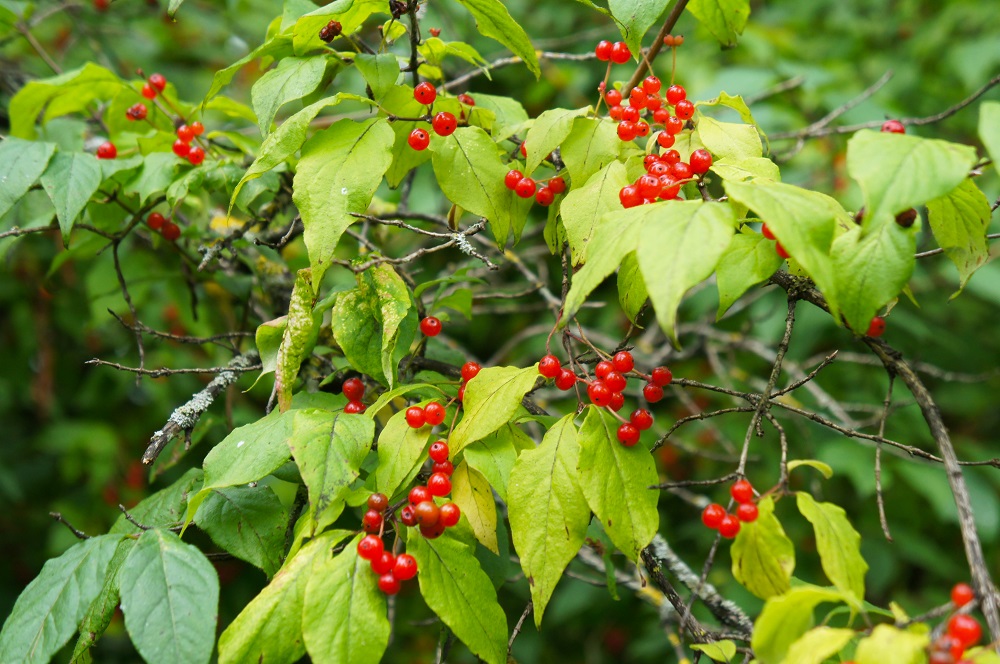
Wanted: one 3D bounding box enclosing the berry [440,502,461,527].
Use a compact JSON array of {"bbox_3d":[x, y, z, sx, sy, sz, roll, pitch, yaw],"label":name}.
[{"bbox_3d":[-0.018,0.066,0.820,0.008,0.008,0.008,0,8,0],"label":"berry"}]

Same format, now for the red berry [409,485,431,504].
[{"bbox_3d":[-0.028,0.059,0.815,0.008,0.008,0.008,0,8,0],"label":"red berry"}]

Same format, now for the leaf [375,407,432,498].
[{"bbox_3d":[-0.031,0.042,0.807,0.018,0.041,0.009,23,-22,10],"label":"leaf"}]

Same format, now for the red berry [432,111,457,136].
[{"bbox_3d":[-0.020,-0.074,0.810,0.009,0.009,0.009,0,10,0],"label":"red berry"}]

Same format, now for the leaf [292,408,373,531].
[{"bbox_3d":[-0.061,0.051,0.830,0.031,0.016,0.058,12,52,0],"label":"leaf"}]

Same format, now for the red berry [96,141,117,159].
[{"bbox_3d":[-0.155,-0.072,0.900,0.008,0.008,0.008,0,10,0],"label":"red berry"}]

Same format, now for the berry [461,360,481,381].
[{"bbox_3d":[-0.011,0.015,0.850,0.008,0.008,0.008,0,8,0],"label":"berry"}]

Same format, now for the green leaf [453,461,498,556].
[{"bbox_3d":[-0.008,0.063,0.820,0.014,0.038,0.008,-20,-18,0],"label":"green leaf"}]

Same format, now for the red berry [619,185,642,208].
[{"bbox_3d":[0.046,-0.048,0.800,0.009,0.009,0.009,0,7,0],"label":"red berry"}]

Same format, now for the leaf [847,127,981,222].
[{"bbox_3d":[0.129,-0.048,0.720,0.037,0.014,0.053,21,50,20],"label":"leaf"}]

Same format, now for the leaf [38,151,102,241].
[{"bbox_3d":[-0.189,-0.059,1.000,0.027,0.048,0.014,4,-32,0],"label":"leaf"}]

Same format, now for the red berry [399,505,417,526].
[{"bbox_3d":[-0.033,0.067,0.835,0.008,0.008,0.008,0,8,0],"label":"red berry"}]

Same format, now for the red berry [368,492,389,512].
[{"bbox_3d":[-0.044,0.062,0.825,0.007,0.007,0.007,0,7,0],"label":"red berry"}]

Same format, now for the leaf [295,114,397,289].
[{"bbox_3d":[-0.059,-0.050,0.860,0.032,0.075,0.016,21,-28,0],"label":"leaf"}]

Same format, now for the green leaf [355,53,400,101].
[{"bbox_3d":[-0.047,-0.098,0.870,0.017,0.007,0.023,-1,50,0],"label":"green leaf"}]

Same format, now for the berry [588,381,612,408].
[{"bbox_3d":[0.033,0.020,0.755,0.009,0.009,0.009,0,8,0],"label":"berry"}]

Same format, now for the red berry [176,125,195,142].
[{"bbox_3d":[-0.129,-0.081,0.930,0.008,0.008,0.008,0,8,0],"label":"red berry"}]

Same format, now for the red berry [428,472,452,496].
[{"bbox_3d":[-0.021,0.053,0.790,0.008,0.008,0.008,0,10,0],"label":"red berry"}]

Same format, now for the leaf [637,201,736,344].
[{"bbox_3d":[0.064,-0.021,0.770,0.034,0.059,0.015,16,-31,-5],"label":"leaf"}]

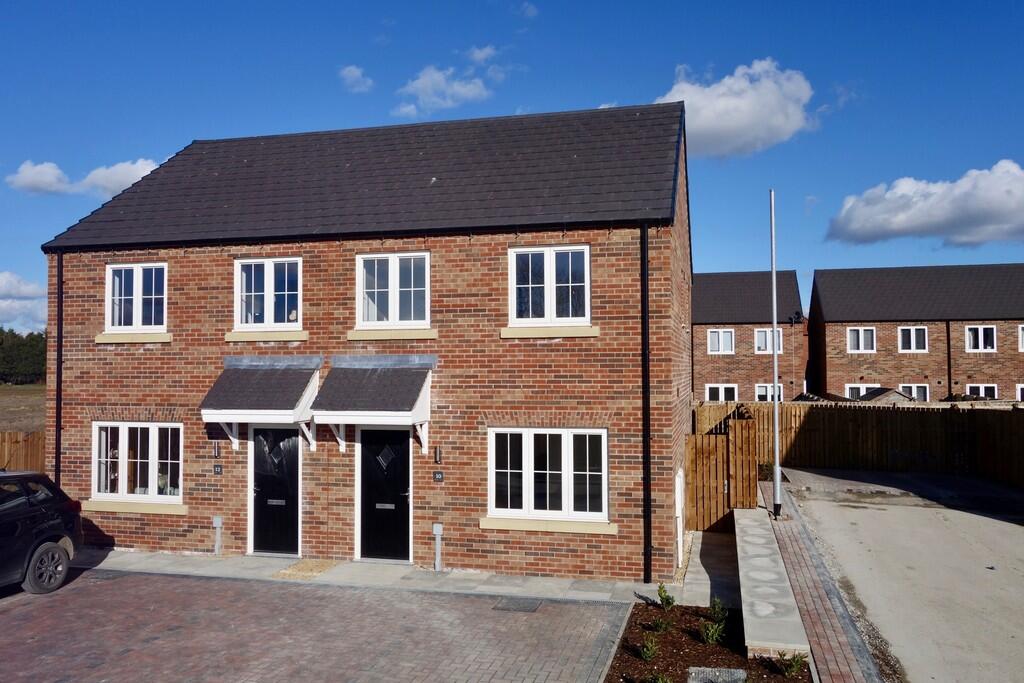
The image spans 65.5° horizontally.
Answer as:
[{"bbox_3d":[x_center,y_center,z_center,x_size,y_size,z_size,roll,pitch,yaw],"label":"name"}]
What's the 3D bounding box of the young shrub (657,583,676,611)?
[{"bbox_3d":[1.902,3.169,9.848,0.240,0.310,0.220,-1,-2,13],"label":"young shrub"}]

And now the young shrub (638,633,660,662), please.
[{"bbox_3d":[1.420,3.145,8.194,0.220,0.250,0.210,-1,-2,13],"label":"young shrub"}]

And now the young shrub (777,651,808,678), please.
[{"bbox_3d":[2.631,3.019,7.475,0.300,0.237,0.300,-1,-2,14],"label":"young shrub"}]

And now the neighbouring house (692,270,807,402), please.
[{"bbox_3d":[9.044,0.447,39.689,9.500,7.700,7.800,-1,-2,13],"label":"neighbouring house"}]

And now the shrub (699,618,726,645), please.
[{"bbox_3d":[2.127,3.063,8.444,0.291,0.252,0.291,-1,-2,14],"label":"shrub"}]

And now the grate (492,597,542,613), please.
[{"bbox_3d":[0.080,3.346,10.106,0.560,0.030,0.550,-1,-2,13],"label":"grate"}]

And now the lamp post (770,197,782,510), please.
[{"bbox_3d":[4.960,0.198,15.005,0.135,6.149,0.135,-1,-2,14],"label":"lamp post"}]

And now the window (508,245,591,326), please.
[{"bbox_3d":[0.557,-0.809,11.674,1.211,1.187,0.090,-1,-2,12],"label":"window"}]

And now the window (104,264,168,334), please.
[{"bbox_3d":[-6.272,-0.728,13.362,1.178,1.173,0.090,-1,-2,12],"label":"window"}]

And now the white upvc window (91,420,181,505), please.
[{"bbox_3d":[-6.197,2.000,13.216,1.764,1.305,0.090,-1,-2,14],"label":"white upvc window"}]

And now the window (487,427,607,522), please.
[{"bbox_3d":[0.523,1.928,11.593,1.762,1.300,0.090,-1,-2,12],"label":"window"}]

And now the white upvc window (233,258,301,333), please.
[{"bbox_3d":[-3.878,-0.740,12.720,1.212,1.145,0.090,-1,-2,14],"label":"white upvc window"}]

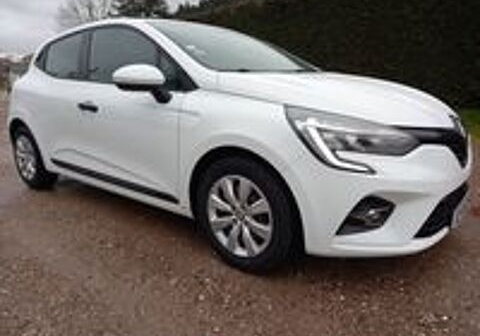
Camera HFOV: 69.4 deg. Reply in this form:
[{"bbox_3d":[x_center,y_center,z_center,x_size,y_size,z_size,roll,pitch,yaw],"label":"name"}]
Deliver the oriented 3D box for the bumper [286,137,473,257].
[{"bbox_3d":[0.963,0.027,2.027,0.570,0.500,1.720,10,17,37],"label":"bumper"}]

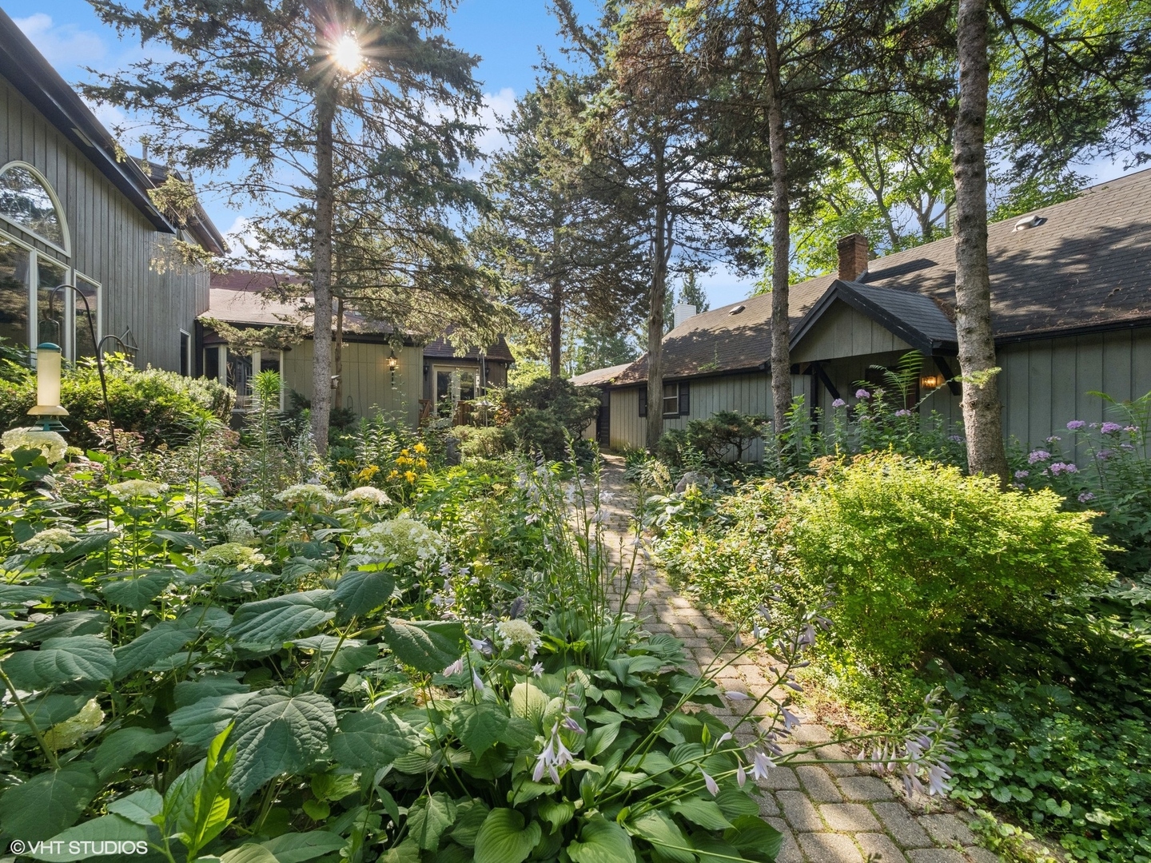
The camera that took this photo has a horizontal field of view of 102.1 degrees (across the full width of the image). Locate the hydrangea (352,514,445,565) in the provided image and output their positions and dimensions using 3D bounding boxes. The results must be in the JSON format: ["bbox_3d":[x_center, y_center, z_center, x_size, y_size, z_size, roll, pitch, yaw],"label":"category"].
[{"bbox_3d":[-0.410,0.249,1.080,0.200,0.110,0.190,0,1,-21],"label":"hydrangea"}]

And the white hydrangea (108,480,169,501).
[{"bbox_3d":[-1.648,0.225,1.750,0.170,0.080,0.170,-1,1,-43],"label":"white hydrangea"}]

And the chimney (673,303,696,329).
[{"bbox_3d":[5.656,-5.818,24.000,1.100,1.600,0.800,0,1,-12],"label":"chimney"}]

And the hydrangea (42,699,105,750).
[{"bbox_3d":[-1.083,0.627,1.000,0.120,0.110,0.130,1,1,42],"label":"hydrangea"}]

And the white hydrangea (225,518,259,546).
[{"bbox_3d":[-1.399,0.431,1.950,0.125,0.110,0.125,-1,1,-36],"label":"white hydrangea"}]

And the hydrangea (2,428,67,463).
[{"bbox_3d":[-2.382,0.065,2.050,0.190,0.150,0.200,1,1,41],"label":"hydrangea"}]

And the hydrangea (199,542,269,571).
[{"bbox_3d":[-0.956,0.348,1.300,0.160,0.085,0.160,-1,1,-36],"label":"hydrangea"}]

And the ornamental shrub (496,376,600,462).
[{"bbox_3d":[-0.825,-0.365,14.000,2.900,2.500,2.600,0,1,0],"label":"ornamental shrub"}]

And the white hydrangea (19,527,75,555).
[{"bbox_3d":[-2.099,0.434,1.850,0.150,0.100,0.150,1,1,41],"label":"white hydrangea"}]

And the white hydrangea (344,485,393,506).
[{"bbox_3d":[-0.807,0.249,1.800,0.175,0.075,0.170,0,1,-24],"label":"white hydrangea"}]

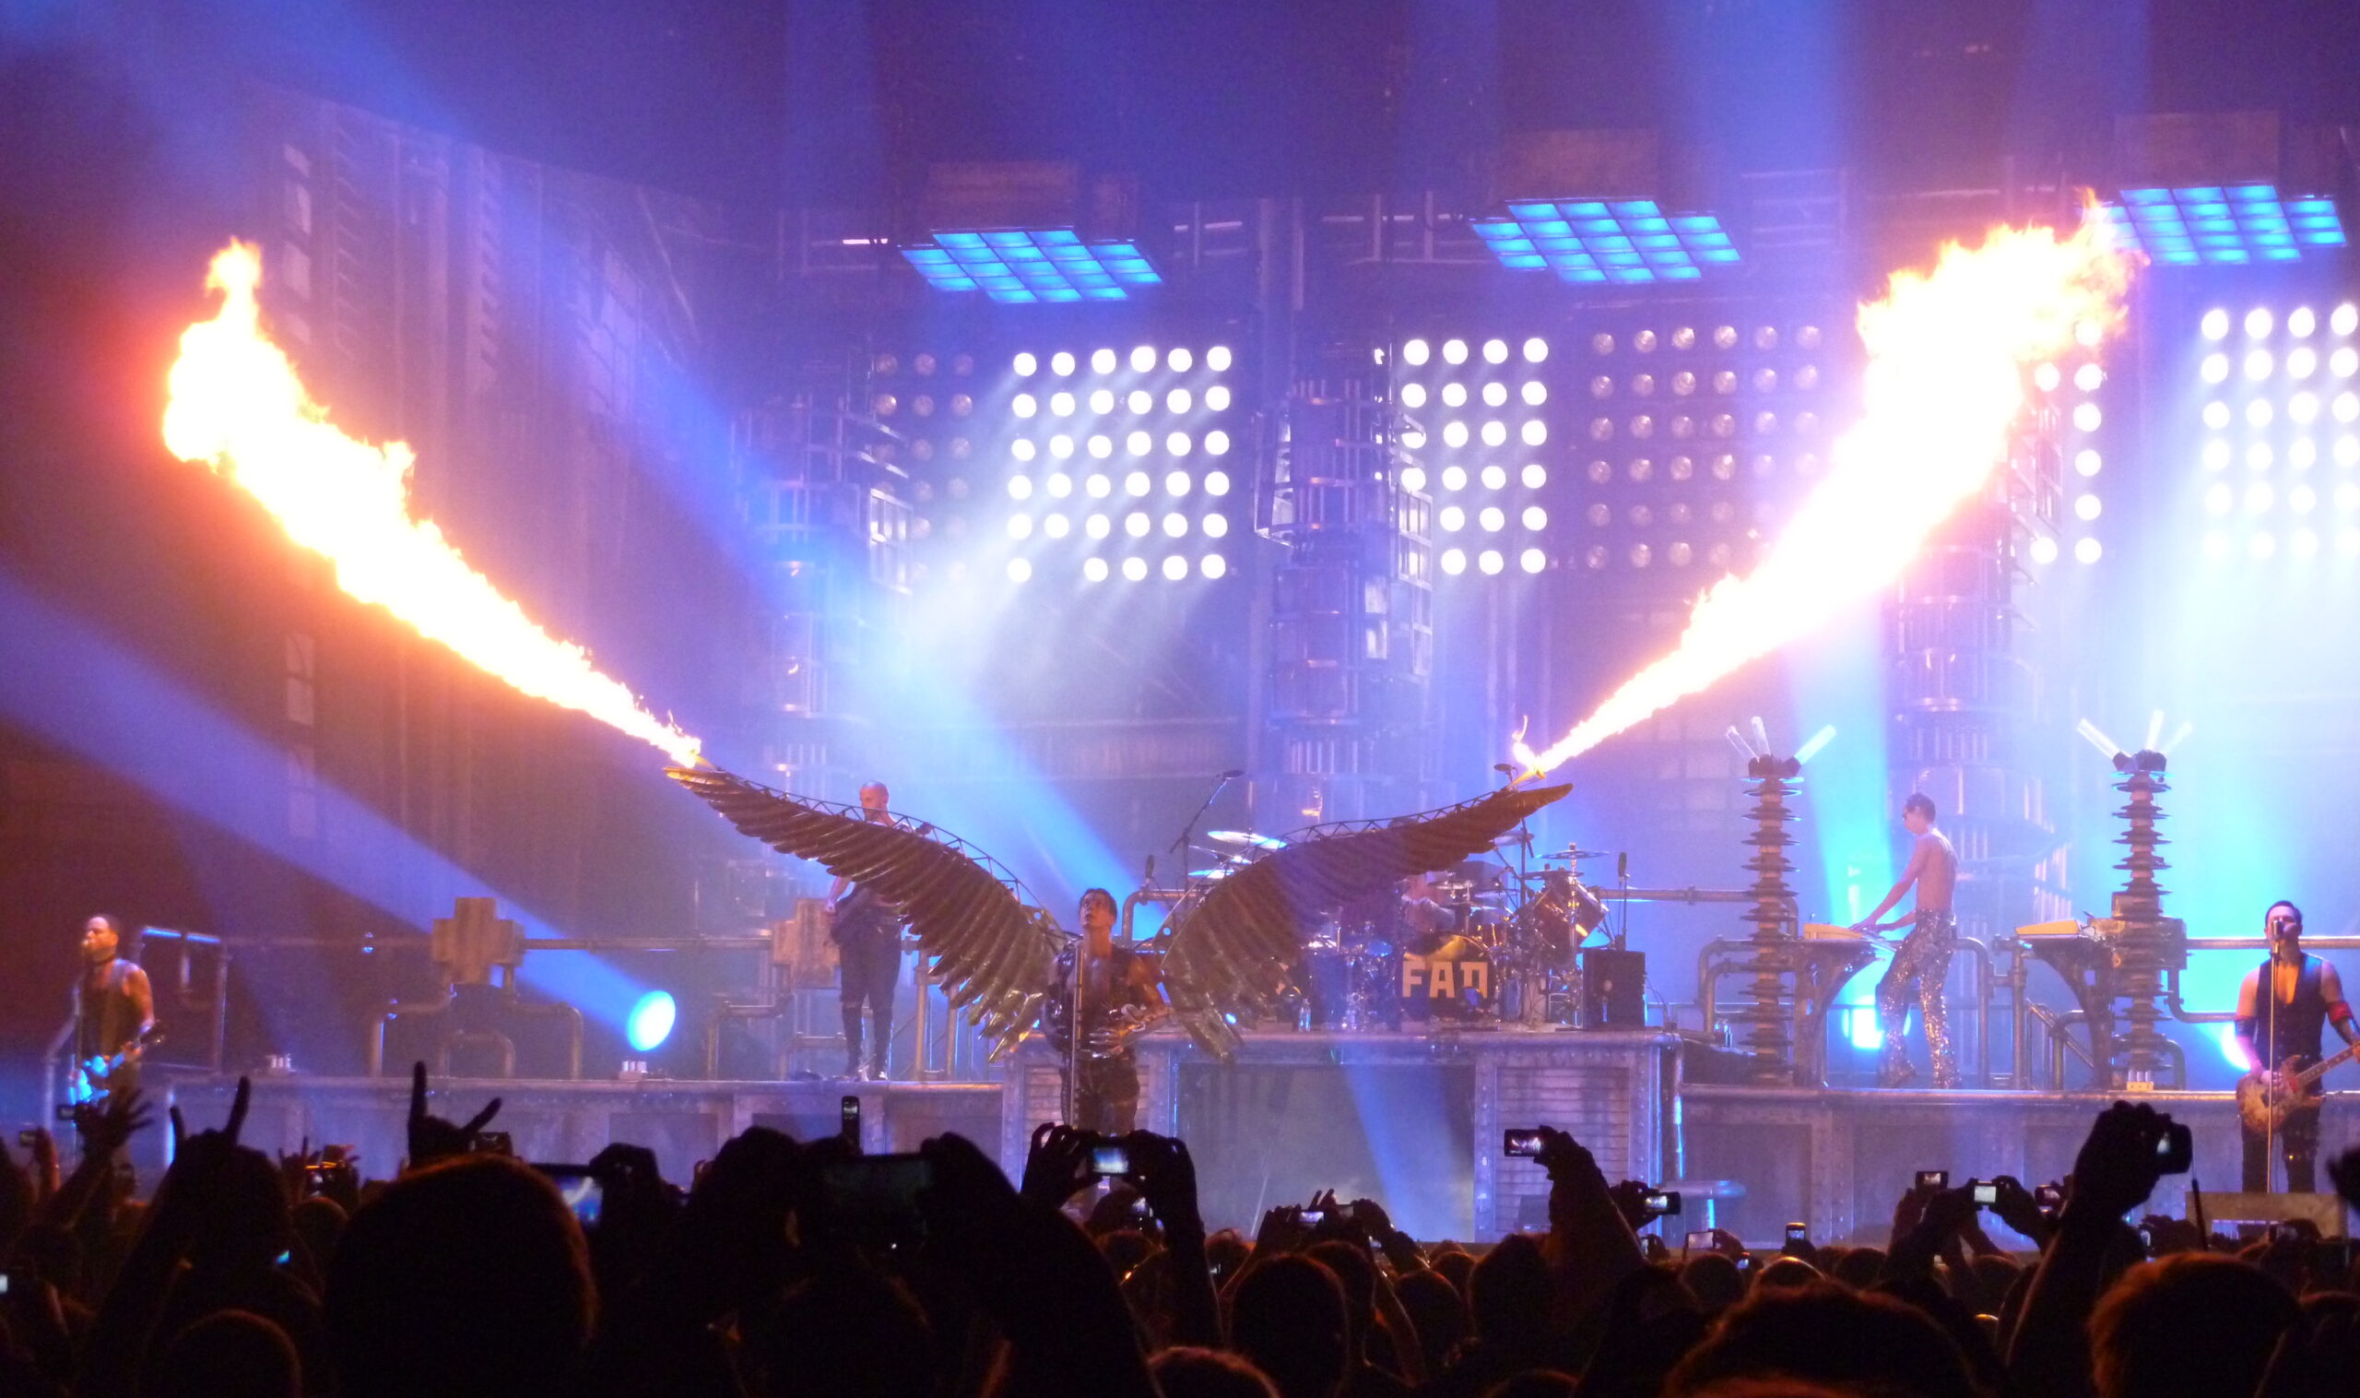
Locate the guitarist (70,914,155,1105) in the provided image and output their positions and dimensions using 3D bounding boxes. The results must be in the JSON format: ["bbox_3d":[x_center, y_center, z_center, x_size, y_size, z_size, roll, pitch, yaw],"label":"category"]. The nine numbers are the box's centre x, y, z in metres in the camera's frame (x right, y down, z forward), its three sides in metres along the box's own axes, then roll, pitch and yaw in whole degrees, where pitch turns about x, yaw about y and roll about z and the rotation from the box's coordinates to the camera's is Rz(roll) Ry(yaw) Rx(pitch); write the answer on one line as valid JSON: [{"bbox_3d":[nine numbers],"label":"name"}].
[{"bbox_3d":[-6.041,2.114,30.708,0.580,1.790,0.450,-2,-7,27],"label":"guitarist"}]

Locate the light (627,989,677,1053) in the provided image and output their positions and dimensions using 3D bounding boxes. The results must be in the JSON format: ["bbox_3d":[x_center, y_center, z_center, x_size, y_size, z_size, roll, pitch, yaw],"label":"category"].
[{"bbox_3d":[-3.521,2.232,37.069,0.420,0.440,0.360,-4,-24,41],"label":"light"}]

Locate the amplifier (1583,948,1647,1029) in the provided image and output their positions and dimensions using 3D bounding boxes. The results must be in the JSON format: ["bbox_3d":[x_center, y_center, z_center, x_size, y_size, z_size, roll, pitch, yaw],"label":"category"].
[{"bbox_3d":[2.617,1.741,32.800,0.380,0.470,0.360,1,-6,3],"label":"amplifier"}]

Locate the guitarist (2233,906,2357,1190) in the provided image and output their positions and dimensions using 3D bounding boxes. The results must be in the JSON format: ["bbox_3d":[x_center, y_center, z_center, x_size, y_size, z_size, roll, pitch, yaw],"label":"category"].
[{"bbox_3d":[5.609,1.929,27.306,0.720,1.830,0.480,-1,-6,19],"label":"guitarist"}]

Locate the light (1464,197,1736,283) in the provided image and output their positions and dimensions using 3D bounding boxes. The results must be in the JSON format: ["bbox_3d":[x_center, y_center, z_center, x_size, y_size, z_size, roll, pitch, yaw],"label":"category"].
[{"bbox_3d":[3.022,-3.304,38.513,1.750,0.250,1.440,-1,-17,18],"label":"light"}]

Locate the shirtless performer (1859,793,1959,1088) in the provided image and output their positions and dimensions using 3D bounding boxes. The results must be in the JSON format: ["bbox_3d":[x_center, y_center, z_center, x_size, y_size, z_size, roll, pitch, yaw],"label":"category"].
[{"bbox_3d":[4.546,1.500,34.000,0.660,1.840,0.500,0,-6,15],"label":"shirtless performer"}]

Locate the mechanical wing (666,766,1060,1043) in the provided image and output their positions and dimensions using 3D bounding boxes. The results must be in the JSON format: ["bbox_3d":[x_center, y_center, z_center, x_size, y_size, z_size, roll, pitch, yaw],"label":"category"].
[{"bbox_3d":[-1.666,1.099,28.900,2.100,1.500,0.500,-1,-6,18],"label":"mechanical wing"}]

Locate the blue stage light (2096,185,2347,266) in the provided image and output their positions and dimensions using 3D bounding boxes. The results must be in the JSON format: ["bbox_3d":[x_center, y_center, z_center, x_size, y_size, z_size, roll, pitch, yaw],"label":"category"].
[{"bbox_3d":[7.039,-3.305,37.210,1.750,0.250,1.440,-1,-17,18],"label":"blue stage light"}]

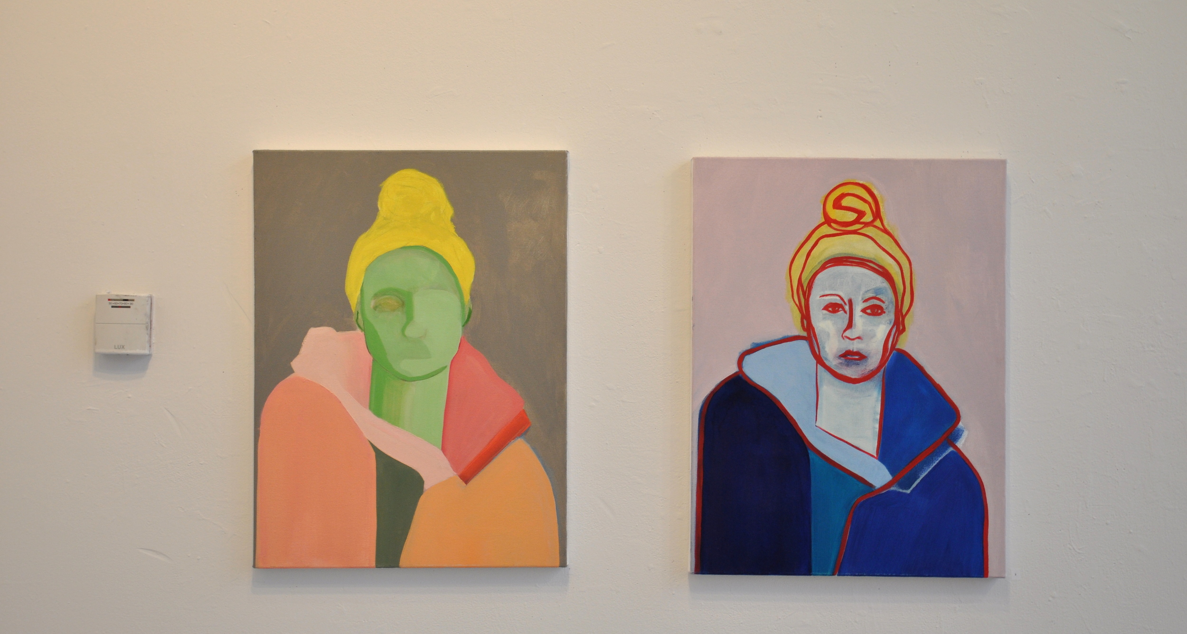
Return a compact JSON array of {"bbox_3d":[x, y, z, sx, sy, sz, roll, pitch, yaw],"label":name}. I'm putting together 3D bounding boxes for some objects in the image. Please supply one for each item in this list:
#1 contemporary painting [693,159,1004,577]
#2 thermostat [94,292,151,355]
[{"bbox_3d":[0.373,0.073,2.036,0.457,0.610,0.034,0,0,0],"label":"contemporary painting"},{"bbox_3d":[-0.690,0.011,2.039,0.079,0.086,0.031,1,0,0],"label":"thermostat"}]

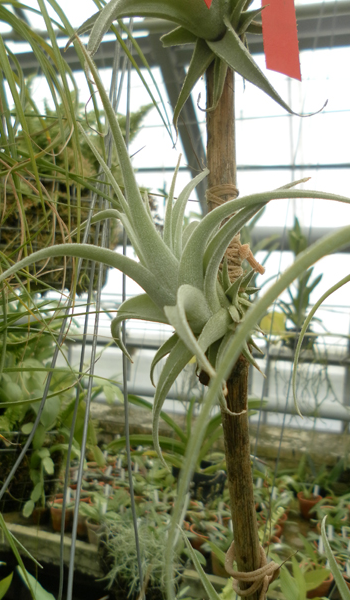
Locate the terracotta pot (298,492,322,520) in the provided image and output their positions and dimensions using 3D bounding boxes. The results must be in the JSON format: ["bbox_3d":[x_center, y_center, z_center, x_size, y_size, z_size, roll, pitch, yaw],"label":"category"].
[{"bbox_3d":[0.514,0.795,1.862,0.093,0.081,0.093,3,3,0],"label":"terracotta pot"}]

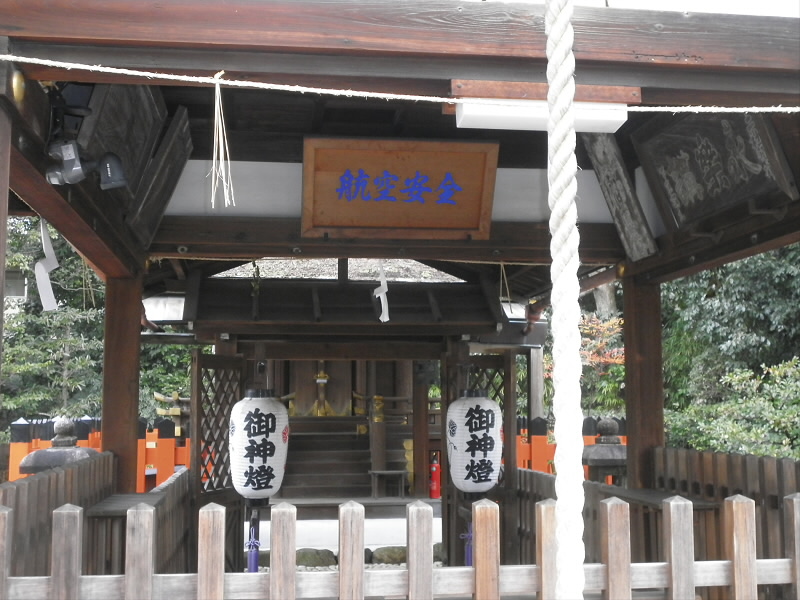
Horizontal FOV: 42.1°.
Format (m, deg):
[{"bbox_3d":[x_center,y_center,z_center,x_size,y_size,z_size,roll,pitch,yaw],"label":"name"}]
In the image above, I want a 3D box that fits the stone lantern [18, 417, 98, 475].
[{"bbox_3d":[-2.812,1.722,8.647,0.625,1.500,0.625,1,-6,-8],"label":"stone lantern"}]

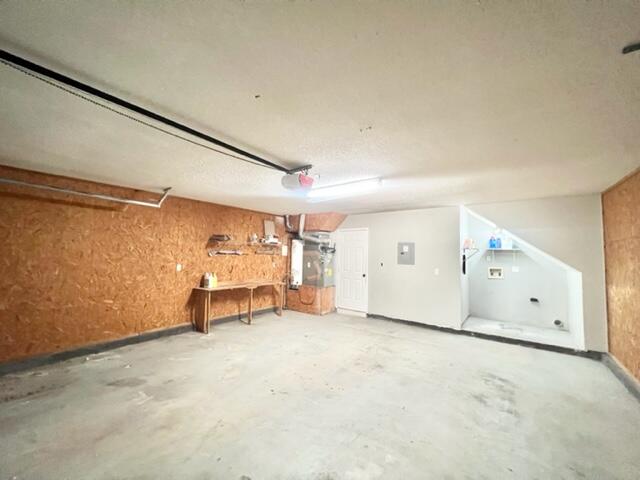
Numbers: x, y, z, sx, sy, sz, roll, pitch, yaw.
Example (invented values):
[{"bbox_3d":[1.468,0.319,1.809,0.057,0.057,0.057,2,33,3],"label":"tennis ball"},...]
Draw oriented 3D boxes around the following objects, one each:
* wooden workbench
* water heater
[{"bbox_3d":[-1.563,1.312,5.010,0.460,0.770,1.860,-1,-4,36],"label":"wooden workbench"},{"bbox_3d":[-0.561,0.613,6.338,0.410,1.280,0.410,1,-3,0],"label":"water heater"}]

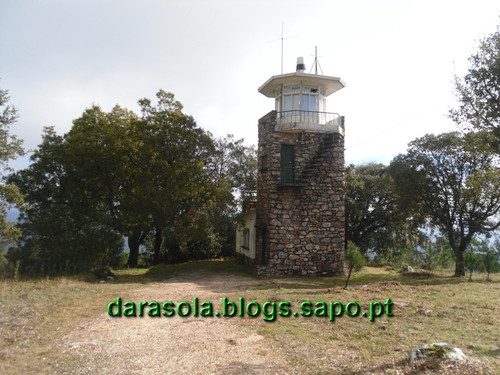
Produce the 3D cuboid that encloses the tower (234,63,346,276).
[{"bbox_3d":[2.158,-0.794,25.317,4.800,11.800,8.700,2,-7,-7],"label":"tower"}]

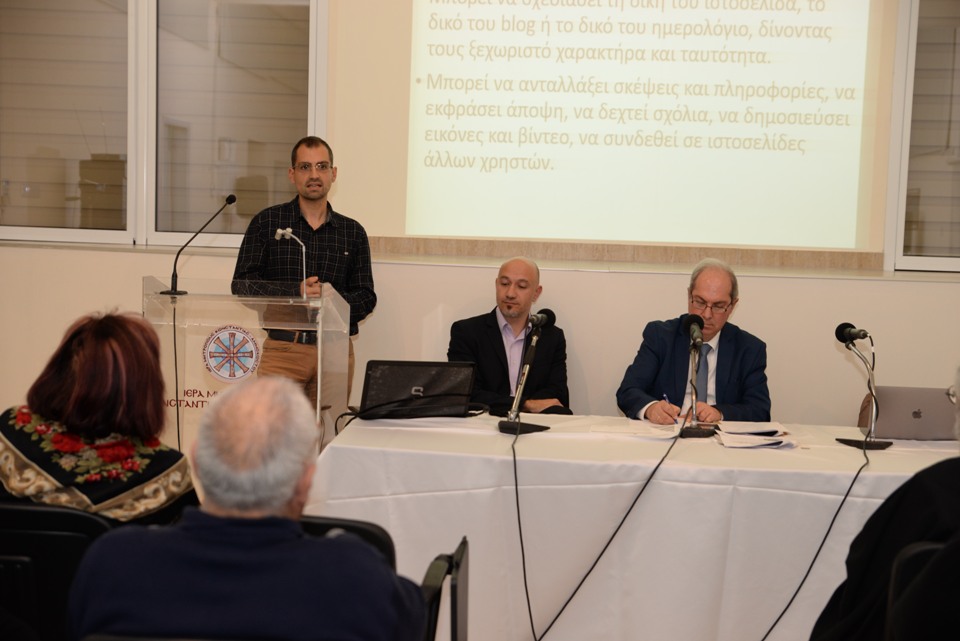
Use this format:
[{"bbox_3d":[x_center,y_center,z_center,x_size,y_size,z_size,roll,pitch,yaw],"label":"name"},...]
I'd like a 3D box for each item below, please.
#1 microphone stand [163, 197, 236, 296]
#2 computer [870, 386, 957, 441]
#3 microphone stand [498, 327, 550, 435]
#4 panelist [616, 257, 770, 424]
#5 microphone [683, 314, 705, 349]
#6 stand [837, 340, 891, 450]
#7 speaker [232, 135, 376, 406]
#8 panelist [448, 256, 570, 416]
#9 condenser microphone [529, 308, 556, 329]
[{"bbox_3d":[-0.964,-0.264,5.300,0.100,0.334,0.290,8,9,44],"label":"microphone stand"},{"bbox_3d":[1.489,0.297,5.267,0.312,0.194,0.315,2,6,0],"label":"computer"},{"bbox_3d":[0.150,0.195,5.150,0.100,0.345,0.180,6,8,37],"label":"microphone stand"},{"bbox_3d":[0.765,0.433,5.470,0.550,1.317,0.770,3,6,9],"label":"panelist"},{"bbox_3d":[0.730,0.032,5.230,0.066,0.066,0.140,1,38,-8],"label":"microphone"},{"bbox_3d":[1.266,0.236,5.090,0.100,0.340,0.180,-3,8,-38],"label":"stand"},{"bbox_3d":[-0.637,0.176,5.650,0.530,1.701,0.380,2,6,2],"label":"speaker"},{"bbox_3d":[0.107,0.411,5.630,0.490,1.284,0.750,2,6,3],"label":"panelist"},{"bbox_3d":[0.212,-0.007,5.220,0.066,0.066,0.140,6,5,32],"label":"condenser microphone"}]

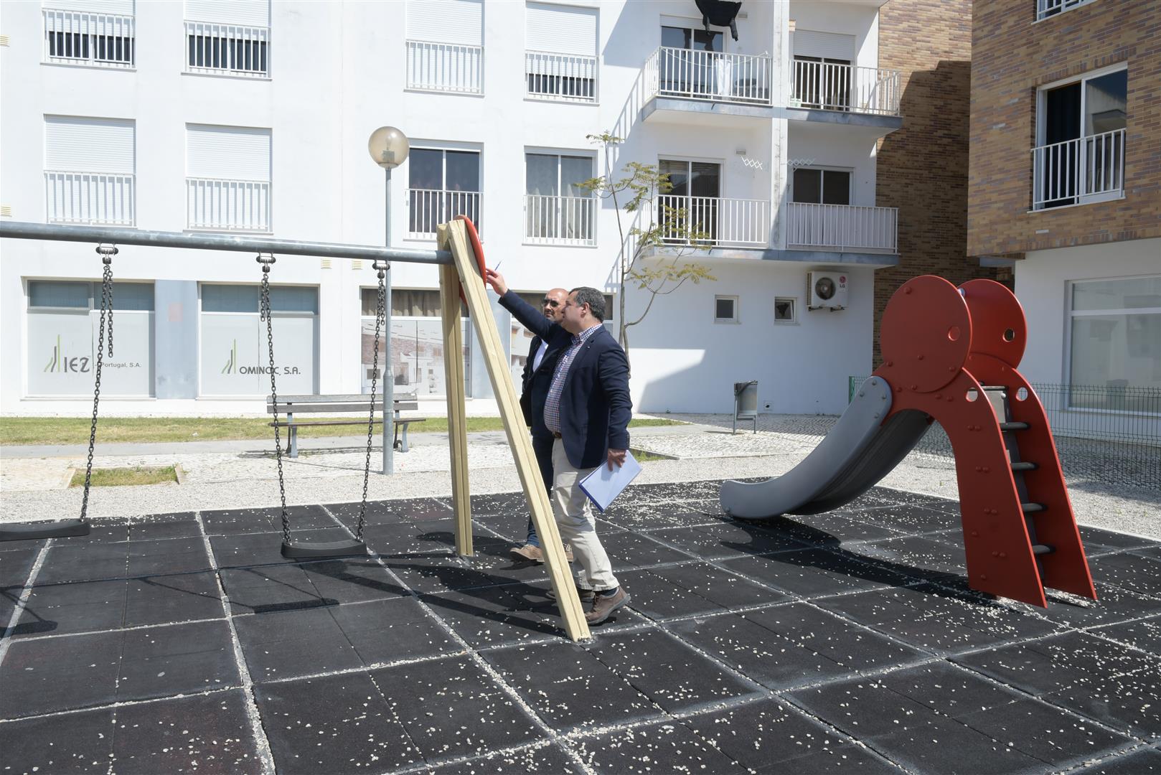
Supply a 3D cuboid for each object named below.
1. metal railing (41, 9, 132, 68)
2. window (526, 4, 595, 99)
[{"bbox_3d":[-8.965,-6.348,15.919,1.524,0.987,0.070,0,3,-13],"label":"metal railing"},{"bbox_3d":[-0.381,-6.846,17.921,1.528,1.987,0.190,0,3,-13],"label":"window"}]

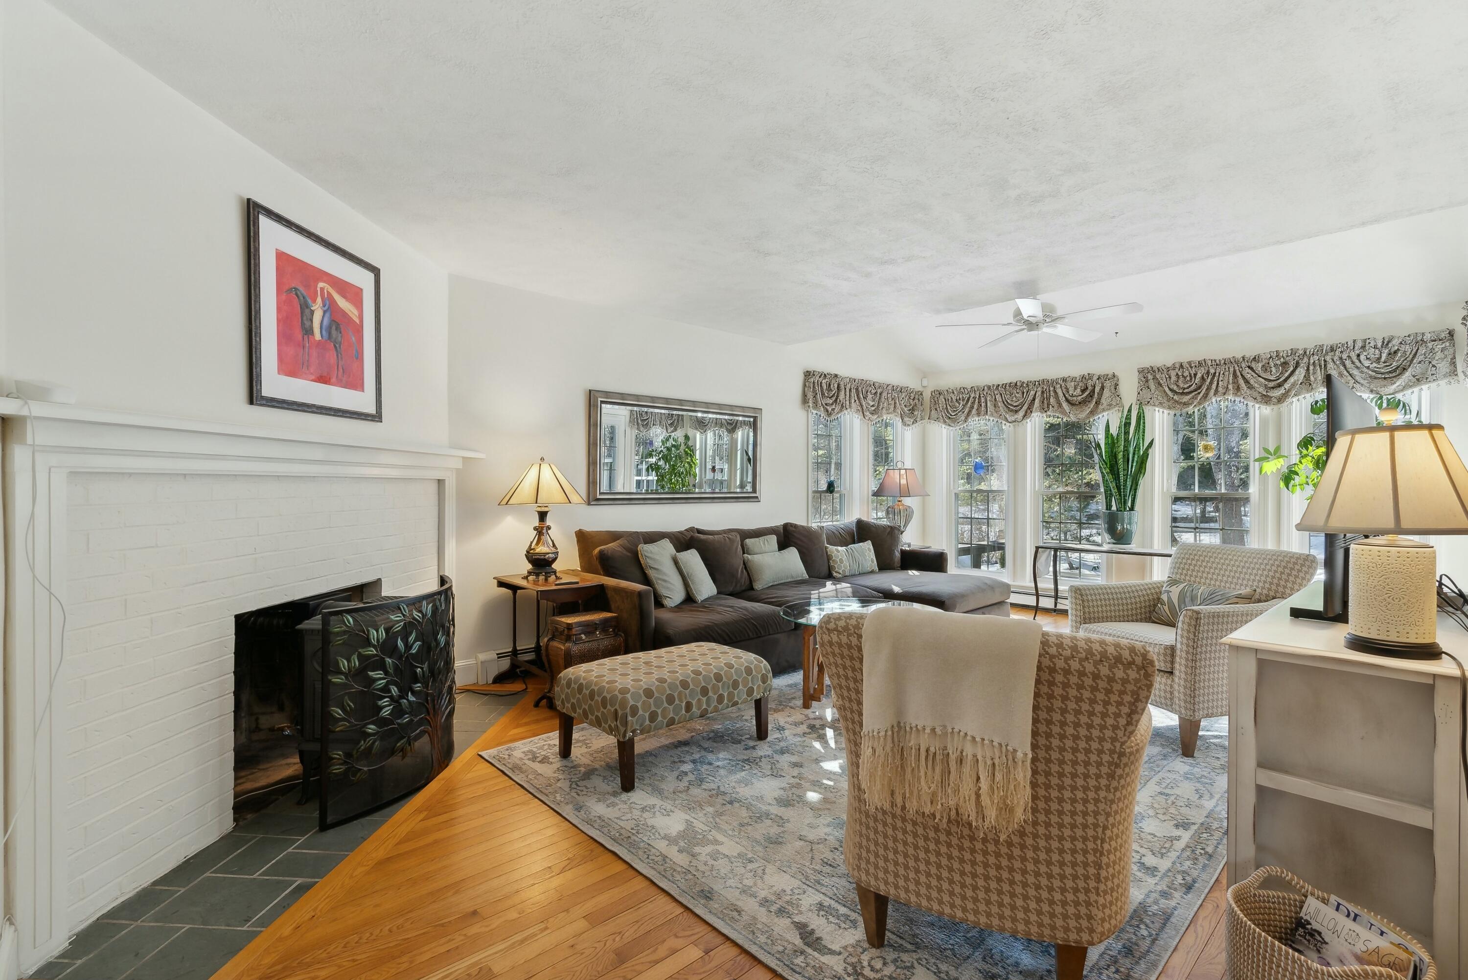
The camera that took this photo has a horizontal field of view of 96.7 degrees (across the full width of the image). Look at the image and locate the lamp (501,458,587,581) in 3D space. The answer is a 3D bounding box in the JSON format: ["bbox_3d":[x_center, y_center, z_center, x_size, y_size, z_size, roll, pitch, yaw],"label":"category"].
[{"bbox_3d":[-1.147,0.174,3.933,0.525,0.720,0.525,0,0,-42],"label":"lamp"}]

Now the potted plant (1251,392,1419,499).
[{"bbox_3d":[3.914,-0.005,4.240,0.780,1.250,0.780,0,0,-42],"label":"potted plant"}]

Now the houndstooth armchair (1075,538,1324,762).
[{"bbox_3d":[2.285,0.742,3.318,0.820,0.860,0.730,0,0,-17],"label":"houndstooth armchair"}]

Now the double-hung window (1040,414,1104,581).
[{"bbox_3d":[3.221,0.013,6.250,0.100,1.710,0.600,0,0,-42],"label":"double-hung window"}]

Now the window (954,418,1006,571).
[{"bbox_3d":[2.598,0.000,6.935,0.100,1.720,0.620,0,0,-42],"label":"window"}]

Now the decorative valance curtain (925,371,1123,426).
[{"bbox_3d":[2.787,-0.855,6.499,0.130,0.420,1.920,0,0,-42],"label":"decorative valance curtain"}]

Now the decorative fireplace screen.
[{"bbox_3d":[-1.340,0.797,2.736,0.200,0.756,0.980,0,0,-1],"label":"decorative fireplace screen"}]

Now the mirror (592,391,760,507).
[{"bbox_3d":[-0.379,-0.290,5.009,1.630,0.790,0.050,0,0,-42],"label":"mirror"}]

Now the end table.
[{"bbox_3d":[-1.103,0.852,3.807,0.410,0.646,0.650,0,0,-42],"label":"end table"}]

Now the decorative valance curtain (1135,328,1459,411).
[{"bbox_3d":[4.206,-0.861,5.078,0.150,0.460,1.930,0,0,-42],"label":"decorative valance curtain"}]

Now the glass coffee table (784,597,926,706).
[{"bbox_3d":[0.738,0.938,3.777,0.970,0.460,0.970,0,0,0],"label":"glass coffee table"}]

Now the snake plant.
[{"bbox_3d":[3.306,-0.249,5.533,0.460,0.940,0.500,0,0,-42],"label":"snake plant"}]

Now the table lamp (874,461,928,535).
[{"bbox_3d":[1.613,0.139,6.330,0.520,0.834,0.520,0,0,-42],"label":"table lamp"}]

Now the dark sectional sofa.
[{"bbox_3d":[0.513,0.715,4.699,3.150,0.920,1.540,0,0,-42],"label":"dark sectional sofa"}]

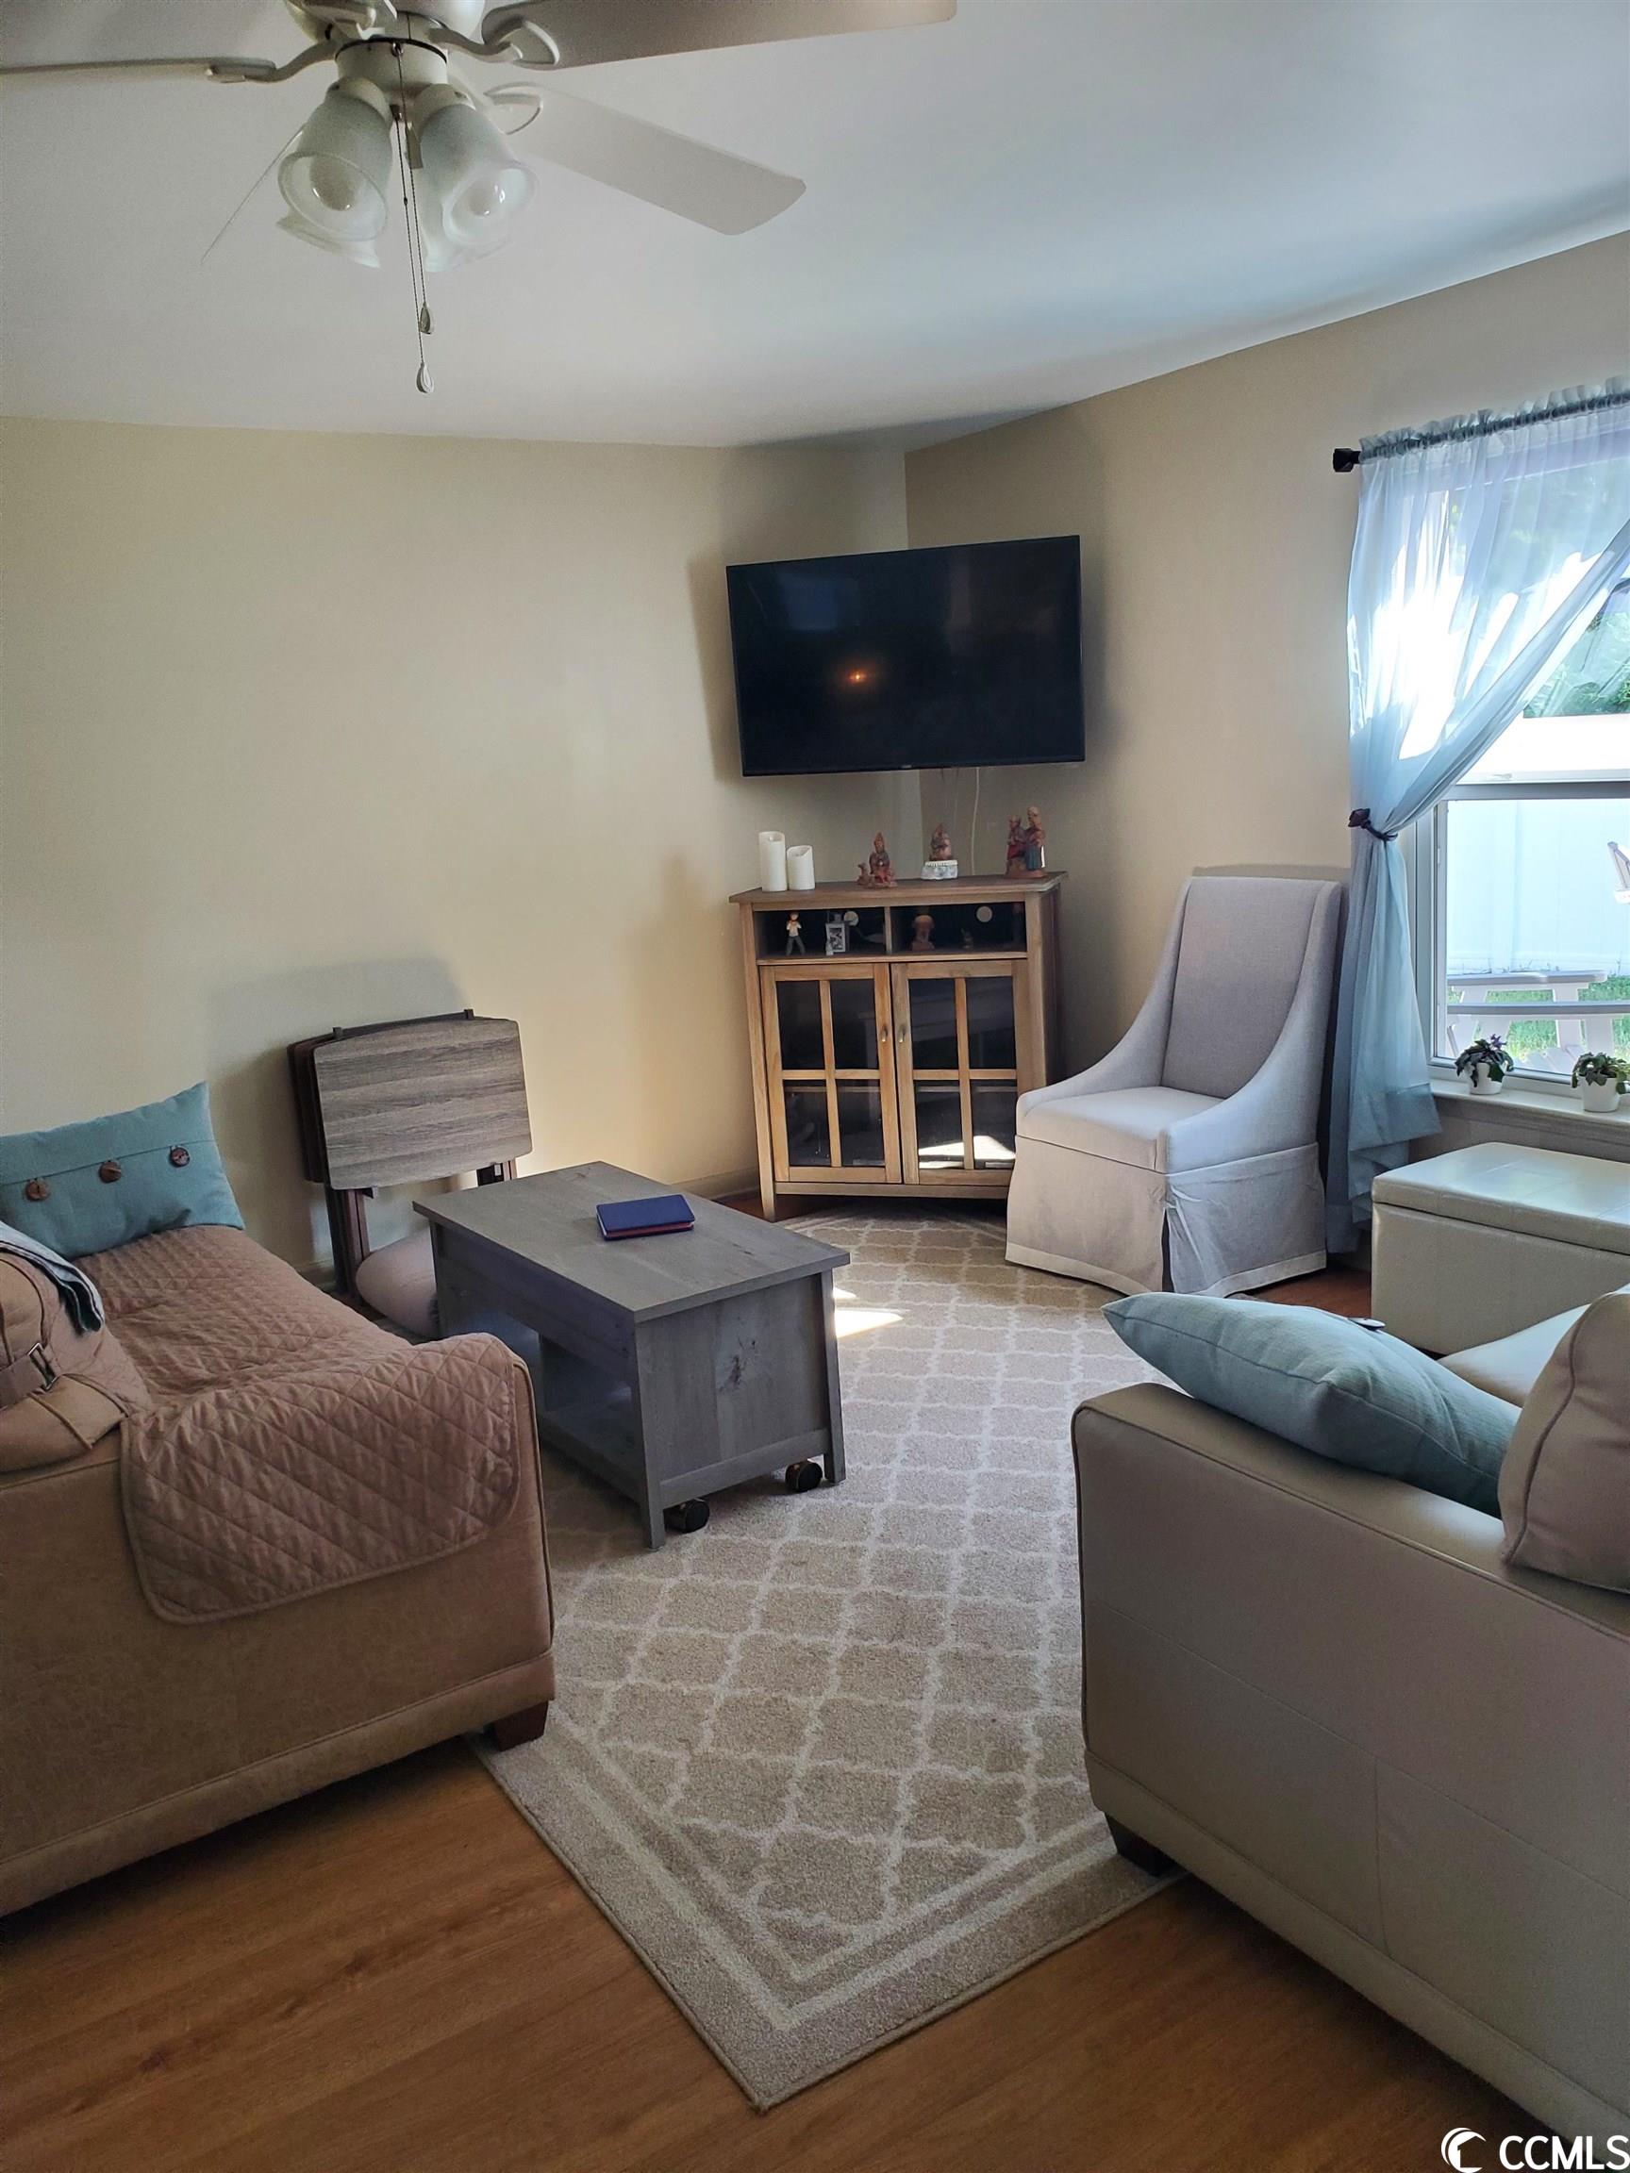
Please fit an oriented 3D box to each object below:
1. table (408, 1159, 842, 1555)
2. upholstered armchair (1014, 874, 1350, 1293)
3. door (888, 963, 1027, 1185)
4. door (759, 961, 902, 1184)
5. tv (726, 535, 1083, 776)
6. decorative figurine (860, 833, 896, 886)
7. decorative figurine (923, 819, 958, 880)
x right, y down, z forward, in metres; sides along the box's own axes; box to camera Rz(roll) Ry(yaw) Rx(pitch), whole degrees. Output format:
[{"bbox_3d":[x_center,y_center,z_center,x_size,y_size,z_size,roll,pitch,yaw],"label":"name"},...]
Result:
[{"bbox_3d":[-0.430,0.553,3.685,0.497,0.498,1.088,-12,15,-34],"label":"table"},{"bbox_3d":[0.974,-0.006,4.521,0.650,1.065,0.620,-10,14,-29],"label":"upholstered armchair"},{"bbox_3d":[0.457,-0.036,5.023,0.408,0.703,0.025,0,13,15],"label":"door"},{"bbox_3d":[0.055,-0.036,5.131,0.415,0.703,0.025,0,13,15],"label":"door"},{"bbox_3d":[0.286,-1.326,5.103,1.110,0.648,0.070,0,16,17],"label":"tv"},{"bbox_3d":[0.200,-0.709,5.128,0.107,0.163,0.075,0,13,15],"label":"decorative figurine"},{"bbox_3d":[0.406,-0.757,5.236,0.107,0.185,0.085,0,13,15],"label":"decorative figurine"}]

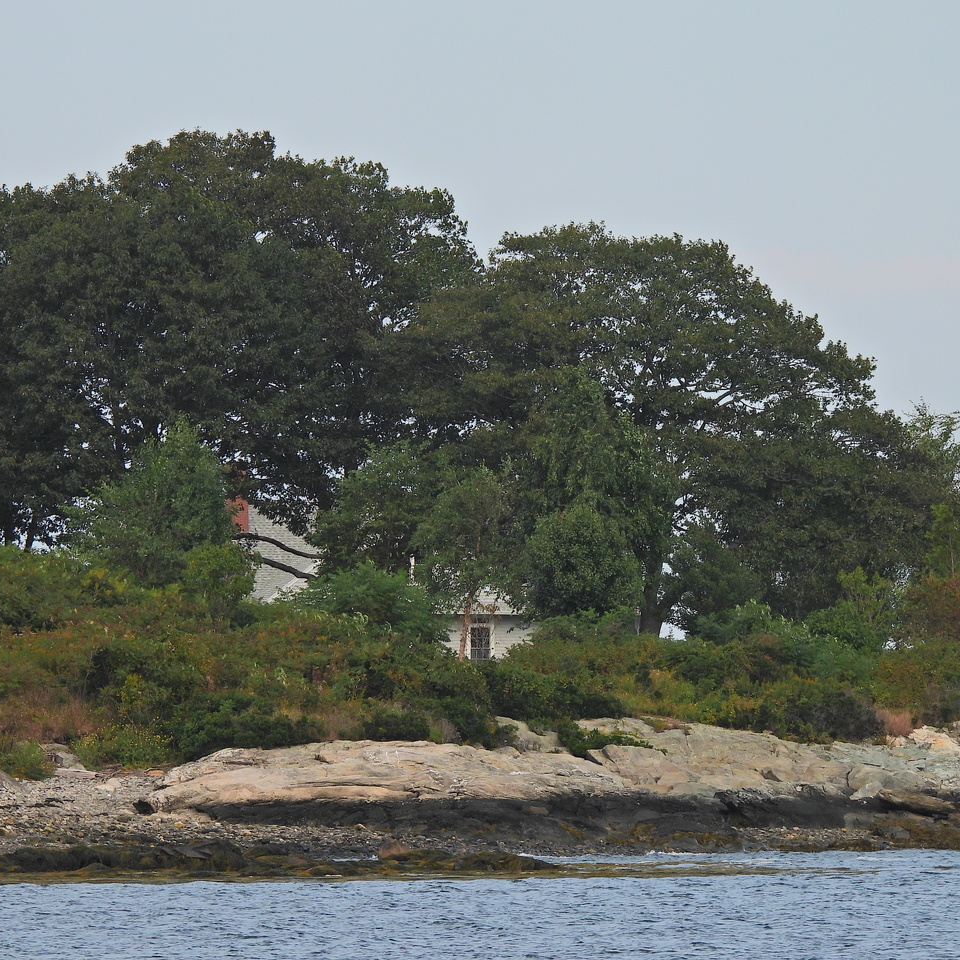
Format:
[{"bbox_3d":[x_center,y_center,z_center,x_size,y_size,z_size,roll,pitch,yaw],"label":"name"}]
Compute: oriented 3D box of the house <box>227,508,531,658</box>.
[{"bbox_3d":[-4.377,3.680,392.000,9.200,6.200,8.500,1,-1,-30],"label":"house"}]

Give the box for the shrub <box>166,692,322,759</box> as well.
[{"bbox_3d":[-6.733,7.047,370.000,4.300,1.950,2.800,0,-1,0],"label":"shrub"}]

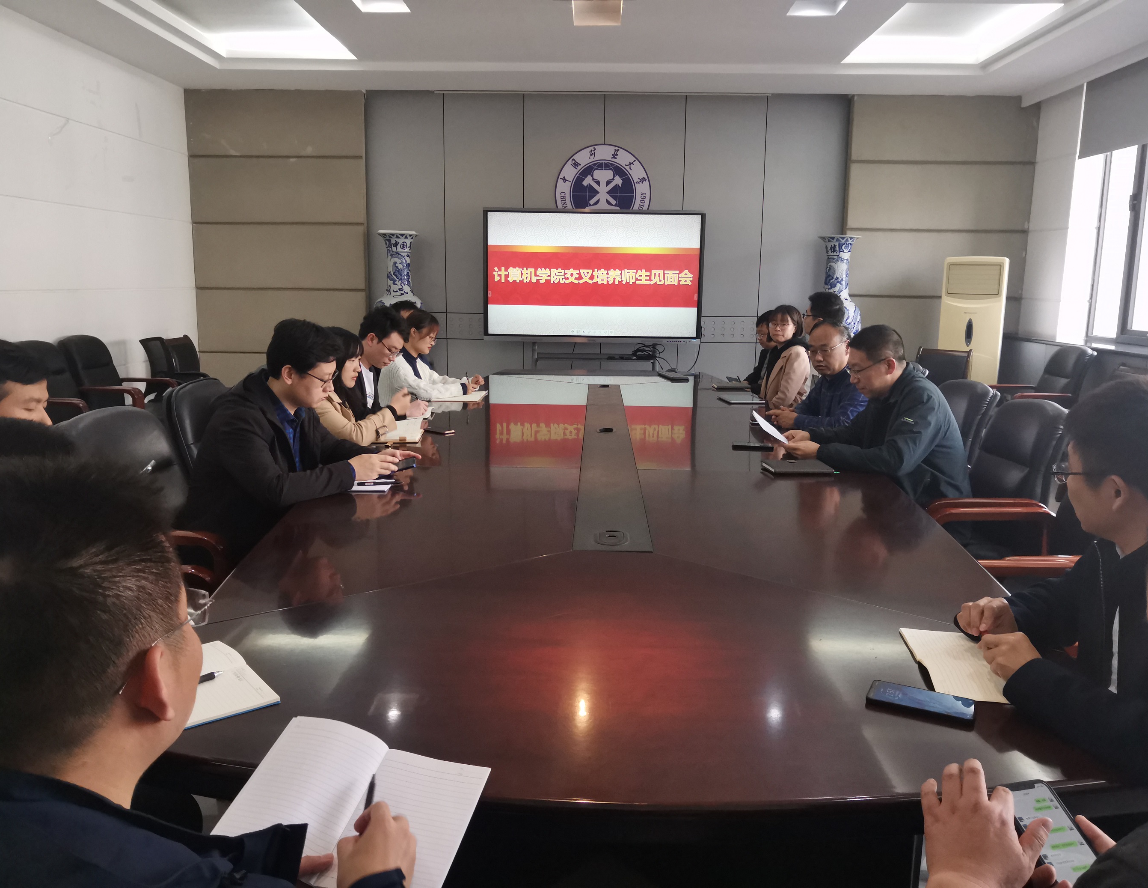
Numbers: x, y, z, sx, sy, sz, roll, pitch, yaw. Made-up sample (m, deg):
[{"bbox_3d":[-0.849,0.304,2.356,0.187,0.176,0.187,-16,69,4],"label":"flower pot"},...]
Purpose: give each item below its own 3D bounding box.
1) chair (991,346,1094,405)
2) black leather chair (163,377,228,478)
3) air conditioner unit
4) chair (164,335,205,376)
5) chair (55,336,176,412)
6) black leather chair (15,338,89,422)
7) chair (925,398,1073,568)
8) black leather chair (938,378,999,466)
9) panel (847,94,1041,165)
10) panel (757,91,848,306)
[{"bbox_3d":[3.254,-0.180,6.422,0.670,1.020,0.620,1,10,1],"label":"chair"},{"bbox_3d":[-1.183,0.249,3.673,0.670,1.020,0.620,1,10,1],"label":"black leather chair"},{"bbox_3d":[3.434,-0.788,8.045,0.530,1.656,0.330,4,11,18],"label":"air conditioner unit"},{"bbox_3d":[-3.101,-0.431,7.697,0.580,0.950,0.570,1,10,2],"label":"chair"},{"bbox_3d":[-3.271,-0.277,6.672,0.690,1.000,0.640,1,10,2],"label":"chair"},{"bbox_3d":[-3.289,-0.172,6.082,0.690,1.000,0.640,1,10,2],"label":"black leather chair"},{"bbox_3d":[1.457,0.347,3.312,0.670,1.020,0.620,1,10,1],"label":"chair"},{"bbox_3d":[1.416,0.228,3.984,0.670,1.020,0.620,1,10,1],"label":"black leather chair"},{"bbox_3d":[3.311,-2.834,8.295,1.619,0.567,0.050,1,10,2],"label":"panel"},{"bbox_3d":[2.122,-2.189,8.597,0.741,2.019,0.050,1,10,2],"label":"panel"}]

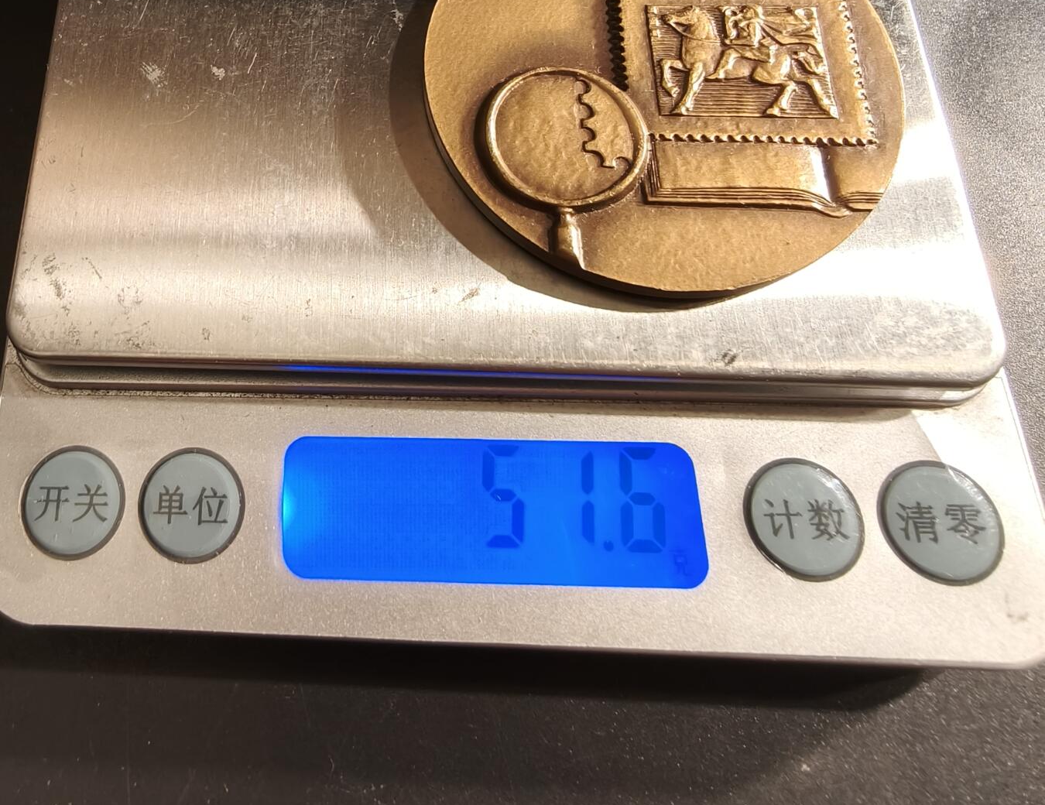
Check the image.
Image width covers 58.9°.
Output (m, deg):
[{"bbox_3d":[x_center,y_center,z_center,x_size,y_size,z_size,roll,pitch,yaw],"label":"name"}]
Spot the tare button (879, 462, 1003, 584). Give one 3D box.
[{"bbox_3d":[0.041,0.012,0.090,0.012,0.002,0.012,2,71,1],"label":"tare button"}]

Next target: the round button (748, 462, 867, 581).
[{"bbox_3d":[0.027,0.011,0.090,0.011,0.002,0.011,2,71,1],"label":"round button"}]

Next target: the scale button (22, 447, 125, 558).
[{"bbox_3d":[-0.044,0.010,0.090,0.011,0.002,0.011,2,71,1],"label":"scale button"}]

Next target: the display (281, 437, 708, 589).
[{"bbox_3d":[-0.003,0.011,0.090,0.041,0.002,0.014,2,71,1],"label":"display"}]

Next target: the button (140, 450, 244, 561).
[{"bbox_3d":[-0.032,0.010,0.090,0.011,0.002,0.011,2,71,1],"label":"button"}]

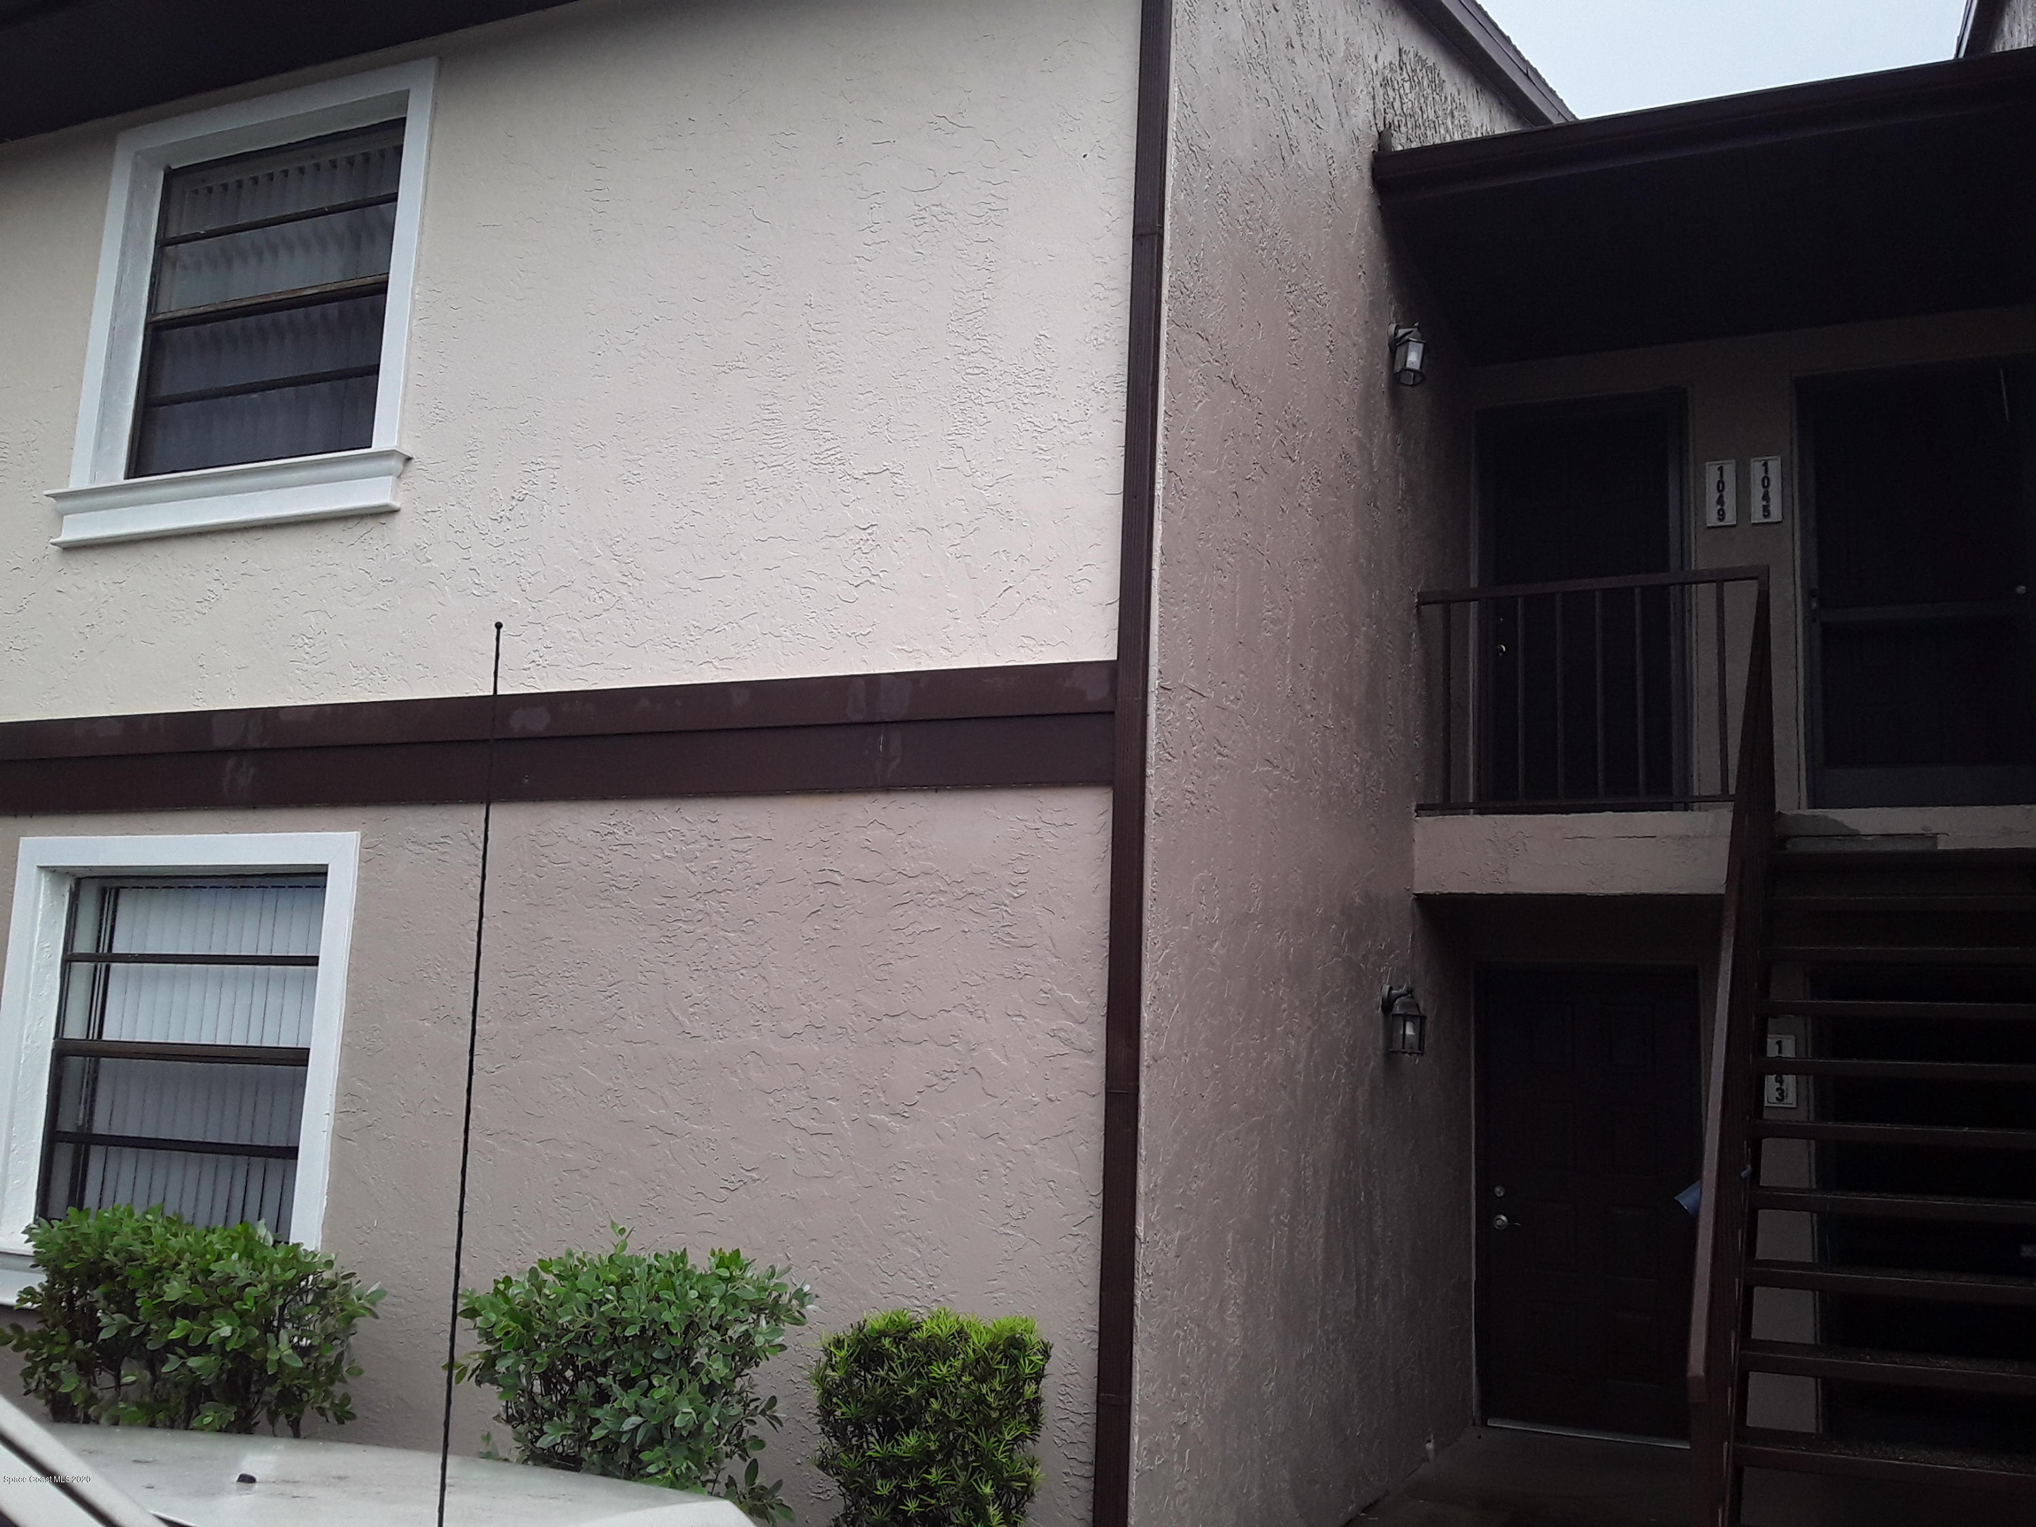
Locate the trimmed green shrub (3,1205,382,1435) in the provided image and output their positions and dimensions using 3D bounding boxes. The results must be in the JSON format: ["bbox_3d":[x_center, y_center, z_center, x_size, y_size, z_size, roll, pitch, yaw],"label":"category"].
[{"bbox_3d":[-2.154,1.763,4.832,0.830,1.080,0.740,-2,-10,24],"label":"trimmed green shrub"}]

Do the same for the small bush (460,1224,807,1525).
[{"bbox_3d":[-0.871,1.702,4.264,0.760,1.100,0.720,2,-9,0],"label":"small bush"}]

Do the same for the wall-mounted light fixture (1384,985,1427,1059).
[{"bbox_3d":[1.460,0.967,6.853,0.157,0.262,0.140,-2,-10,24],"label":"wall-mounted light fixture"}]

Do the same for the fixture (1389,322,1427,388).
[{"bbox_3d":[1.567,-1.645,7.303,0.150,0.250,0.140,-2,-10,24],"label":"fixture"}]

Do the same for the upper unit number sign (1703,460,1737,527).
[{"bbox_3d":[3.258,-1.248,8.447,0.130,0.317,0.020,-2,-10,24],"label":"upper unit number sign"}]

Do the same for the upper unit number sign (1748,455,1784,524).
[{"bbox_3d":[3.436,-1.252,8.367,0.131,0.318,0.020,-2,-10,24],"label":"upper unit number sign"}]

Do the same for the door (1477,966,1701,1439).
[{"bbox_3d":[2.567,1.947,8.217,0.969,2.055,0.070,-2,-10,24],"label":"door"}]

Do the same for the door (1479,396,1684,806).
[{"bbox_3d":[2.679,-0.726,8.657,0.969,2.055,0.070,-2,-10,24],"label":"door"}]

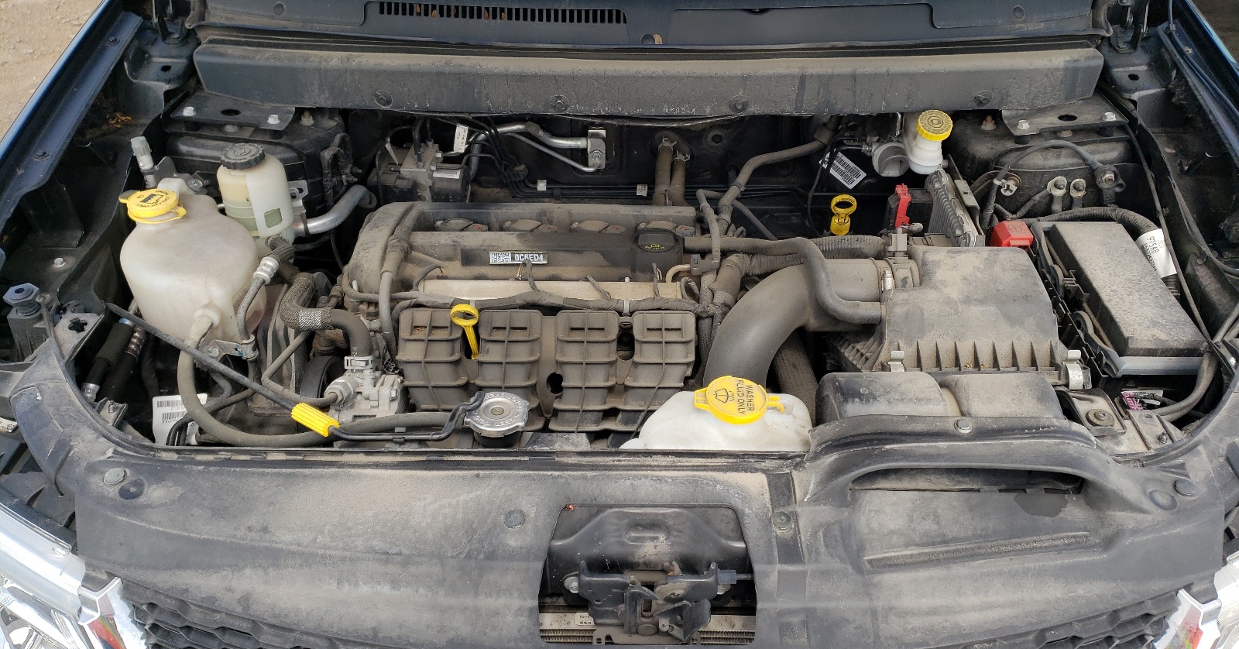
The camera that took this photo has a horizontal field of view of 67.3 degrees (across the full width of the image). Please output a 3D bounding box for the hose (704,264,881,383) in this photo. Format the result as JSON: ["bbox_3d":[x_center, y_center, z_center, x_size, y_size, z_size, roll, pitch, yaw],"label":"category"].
[{"bbox_3d":[0.216,0.002,1.164,0.207,0.168,0.118,1,38,1],"label":"hose"}]

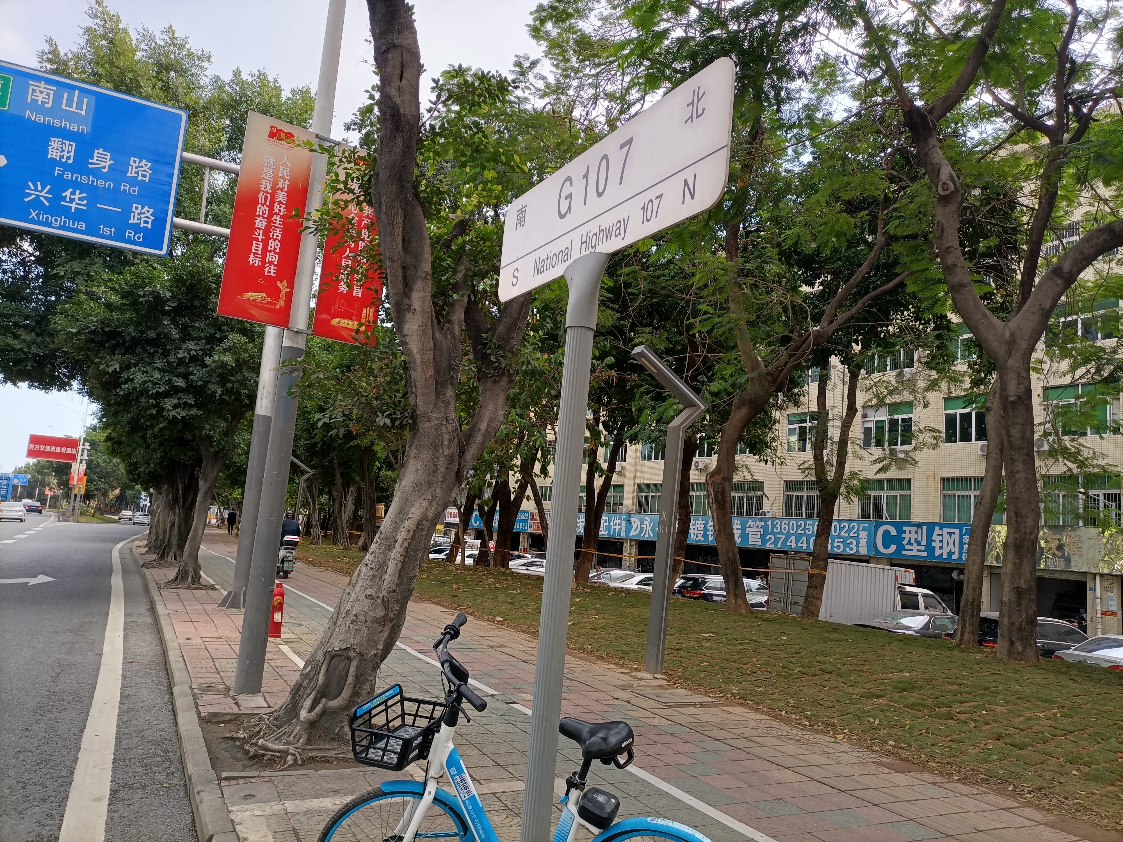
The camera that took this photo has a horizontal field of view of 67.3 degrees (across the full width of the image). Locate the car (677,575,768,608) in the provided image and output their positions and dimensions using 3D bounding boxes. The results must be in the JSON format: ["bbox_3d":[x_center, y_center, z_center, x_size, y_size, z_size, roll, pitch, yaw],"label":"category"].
[{"bbox_3d":[6.414,6.425,29.968,4.700,1.680,1.880,9,-9,-27],"label":"car"}]

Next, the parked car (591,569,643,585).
[{"bbox_3d":[2.306,6.823,34.213,4.750,1.460,1.820,9,-9,-29],"label":"parked car"}]

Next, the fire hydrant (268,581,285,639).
[{"bbox_3d":[-3.469,2.309,10.324,0.200,0.650,0.270,8,-9,-21],"label":"fire hydrant"}]

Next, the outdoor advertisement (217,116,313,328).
[{"bbox_3d":[-2.529,-1.735,7.289,0.600,1.810,0.030,11,-10,-33],"label":"outdoor advertisement"}]

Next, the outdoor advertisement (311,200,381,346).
[{"bbox_3d":[-1.867,-1.604,7.724,0.600,1.810,0.030,11,-10,-33],"label":"outdoor advertisement"}]

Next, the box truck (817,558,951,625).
[{"bbox_3d":[8.948,5.435,24.662,5.800,2.560,1.760,8,-9,-25],"label":"box truck"}]

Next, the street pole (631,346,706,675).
[{"bbox_3d":[1.227,1.058,10.182,1.090,3.850,0.200,10,-9,-31],"label":"street pole"}]

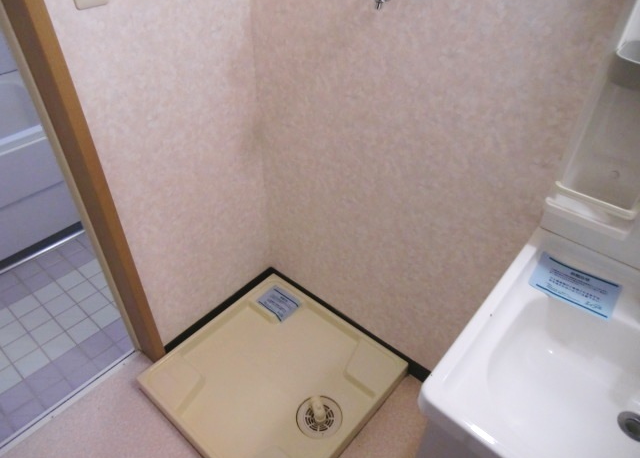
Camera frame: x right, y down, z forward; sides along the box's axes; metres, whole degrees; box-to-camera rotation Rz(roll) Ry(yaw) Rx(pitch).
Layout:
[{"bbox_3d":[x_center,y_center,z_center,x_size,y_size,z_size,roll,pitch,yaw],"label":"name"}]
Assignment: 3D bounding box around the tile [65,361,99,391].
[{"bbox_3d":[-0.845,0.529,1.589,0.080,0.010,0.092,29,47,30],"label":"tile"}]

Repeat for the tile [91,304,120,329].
[{"bbox_3d":[-0.871,0.358,1.813,0.092,0.009,0.092,30,47,29],"label":"tile"}]

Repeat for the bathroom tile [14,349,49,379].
[{"bbox_3d":[-1.052,0.494,1.627,0.094,0.010,0.092,29,47,30],"label":"bathroom tile"}]

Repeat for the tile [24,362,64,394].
[{"bbox_3d":[-0.985,0.540,1.591,0.096,0.009,0.092,30,47,29],"label":"tile"}]

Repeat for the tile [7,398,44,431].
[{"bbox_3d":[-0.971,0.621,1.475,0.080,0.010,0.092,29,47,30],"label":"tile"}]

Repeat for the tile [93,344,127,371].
[{"bbox_3d":[-0.799,0.498,1.692,0.098,0.010,0.098,30,48,29],"label":"tile"}]

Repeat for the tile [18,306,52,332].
[{"bbox_3d":[-1.140,0.365,1.784,0.094,0.010,0.092,29,47,30],"label":"tile"}]

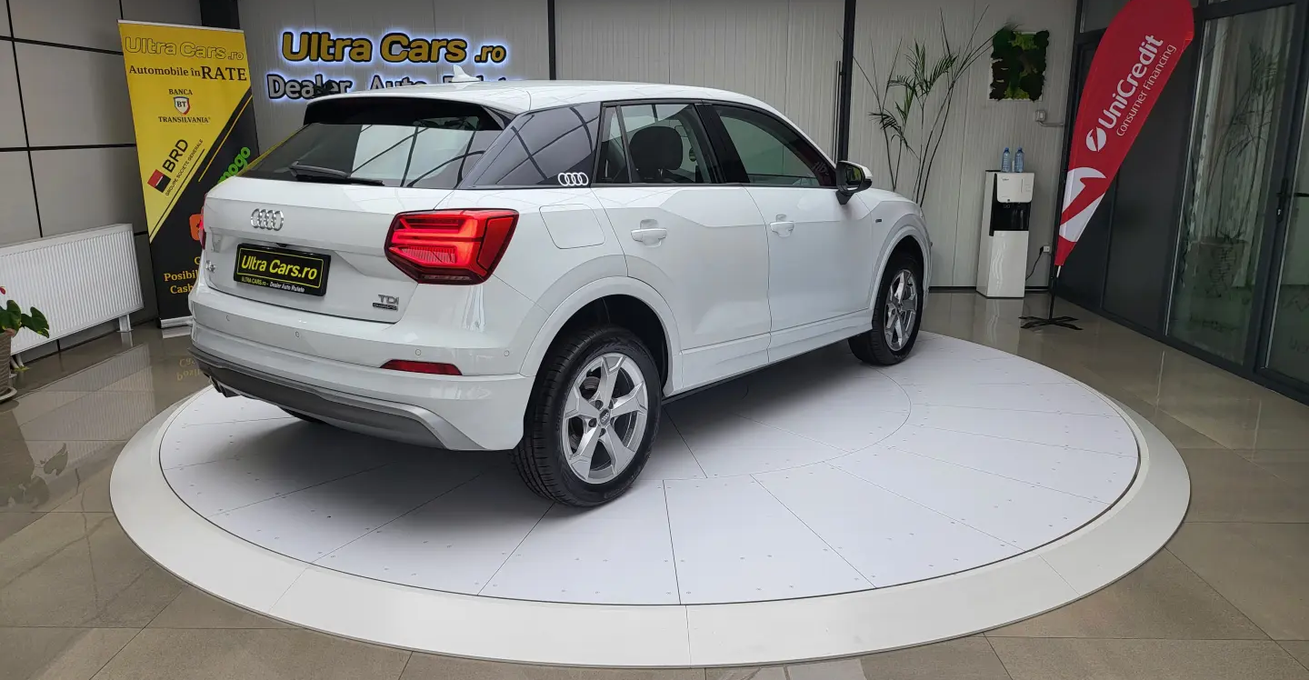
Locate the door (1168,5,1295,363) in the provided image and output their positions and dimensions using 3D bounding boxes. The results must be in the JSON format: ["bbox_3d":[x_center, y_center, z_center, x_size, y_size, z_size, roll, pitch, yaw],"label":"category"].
[{"bbox_3d":[3.502,-0.927,5.572,0.070,2.090,0.910,0,13,1],"label":"door"}]

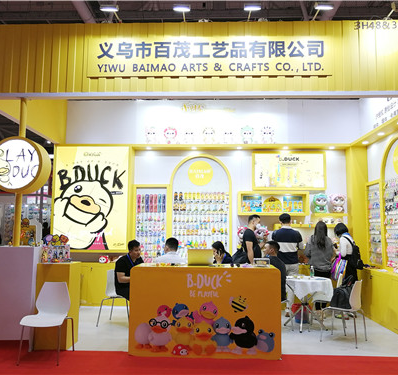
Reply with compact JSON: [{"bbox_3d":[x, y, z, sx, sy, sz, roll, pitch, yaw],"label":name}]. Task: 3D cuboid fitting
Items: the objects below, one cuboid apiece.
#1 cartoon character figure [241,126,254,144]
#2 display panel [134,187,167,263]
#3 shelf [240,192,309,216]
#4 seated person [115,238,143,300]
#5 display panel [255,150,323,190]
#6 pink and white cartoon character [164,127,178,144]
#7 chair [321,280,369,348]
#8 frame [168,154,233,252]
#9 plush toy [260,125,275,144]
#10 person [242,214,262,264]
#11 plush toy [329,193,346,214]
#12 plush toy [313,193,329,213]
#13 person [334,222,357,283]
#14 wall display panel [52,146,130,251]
[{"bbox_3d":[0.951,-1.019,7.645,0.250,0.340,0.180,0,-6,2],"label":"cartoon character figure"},{"bbox_3d":[-0.980,0.716,7.837,0.700,1.540,0.100,0,-6,2],"label":"display panel"},{"bbox_3d":[1.404,0.319,7.448,1.315,0.453,0.300,0,-6,2],"label":"shelf"},{"bbox_3d":[-0.892,1.479,6.084,0.820,1.290,0.520,-2,-7,17],"label":"seated person"},{"bbox_3d":[1.777,-0.319,7.651,1.440,0.760,0.110,0,-6,2],"label":"display panel"},{"bbox_3d":[-0.579,-1.046,7.921,0.270,0.380,0.200,0,-6,2],"label":"pink and white cartoon character"},{"bbox_3d":[1.913,1.632,5.182,0.530,0.790,0.480,-5,-8,39],"label":"chair"},{"bbox_3d":[0.039,0.404,7.635,1.200,2.130,0.100,0,-6,2],"label":"frame"},{"bbox_3d":[1.379,-1.053,7.853,0.300,0.400,0.200,0,-6,2],"label":"plush toy"},{"bbox_3d":[0.970,1.342,6.746,0.420,1.730,0.500,0,-6,-1],"label":"person"},{"bbox_3d":[2.655,0.308,7.463,0.300,0.370,0.260,-1,-6,7],"label":"plush toy"},{"bbox_3d":[2.302,0.302,7.371,0.270,0.380,0.240,0,-6,5],"label":"plush toy"},{"bbox_3d":[2.453,1.384,6.558,0.420,1.590,0.440,-4,-7,32],"label":"person"},{"bbox_3d":[-2.118,0.218,7.759,1.530,2.080,0.120,0,-6,2],"label":"wall display panel"}]

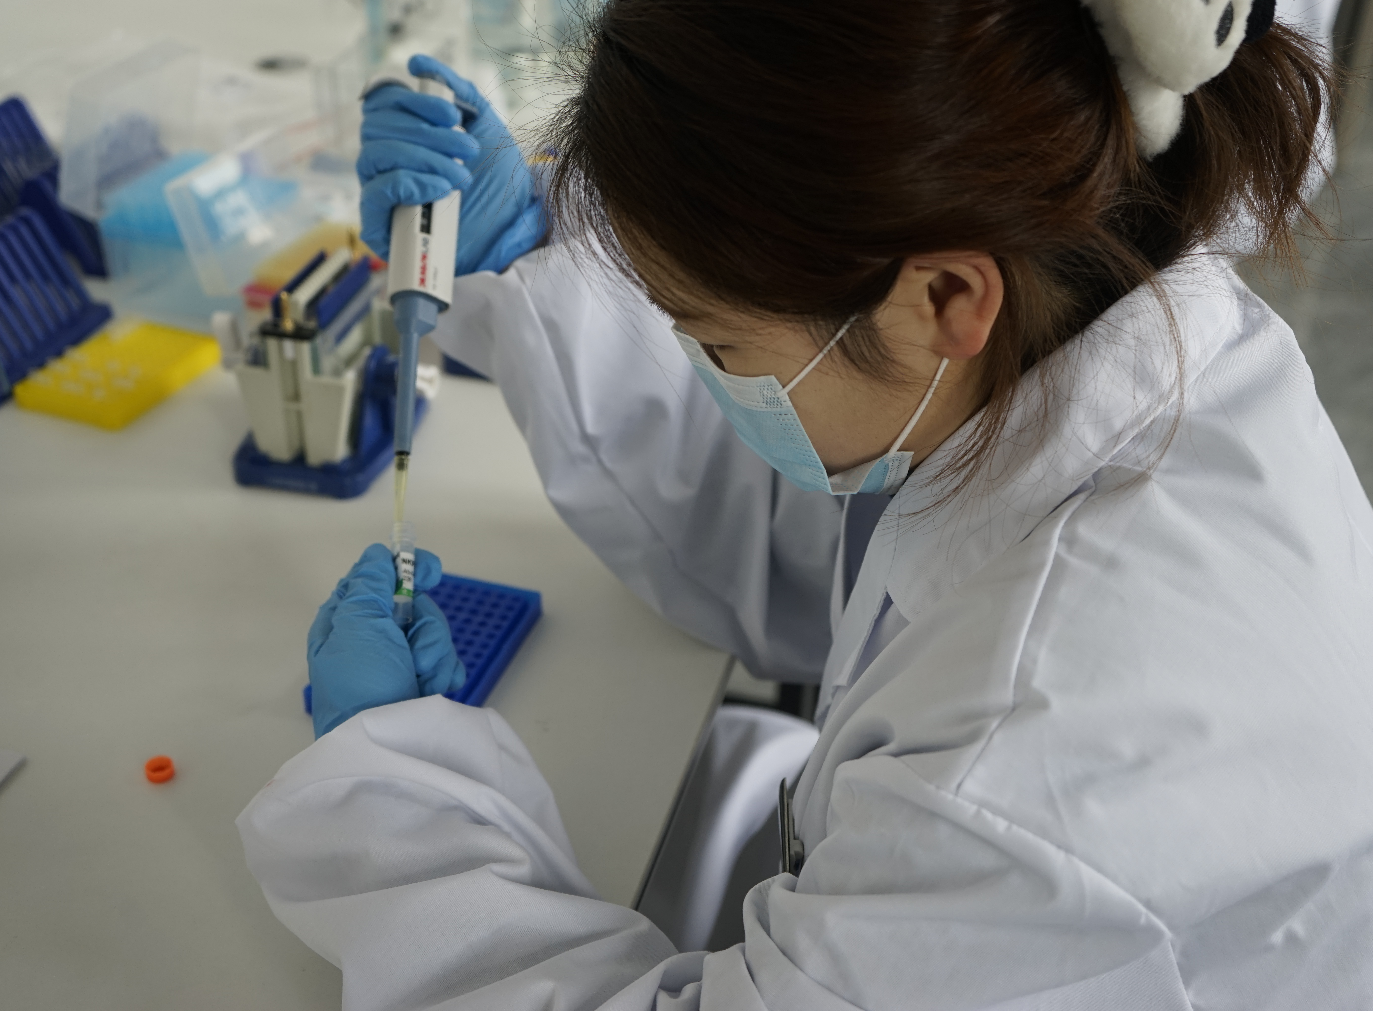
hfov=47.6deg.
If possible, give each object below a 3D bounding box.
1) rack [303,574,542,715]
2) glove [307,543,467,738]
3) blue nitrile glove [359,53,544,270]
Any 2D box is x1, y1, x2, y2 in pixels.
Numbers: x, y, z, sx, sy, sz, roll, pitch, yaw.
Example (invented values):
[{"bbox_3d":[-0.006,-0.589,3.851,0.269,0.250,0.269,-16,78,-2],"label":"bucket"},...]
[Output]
[{"bbox_3d":[-0.140,0.079,0.848,0.085,0.017,0.122,10,33,13],"label":"rack"},{"bbox_3d":[-0.147,0.070,0.765,0.082,0.108,0.080,5,13,-10],"label":"glove"},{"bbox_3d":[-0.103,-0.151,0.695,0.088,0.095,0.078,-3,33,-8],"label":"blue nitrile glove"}]

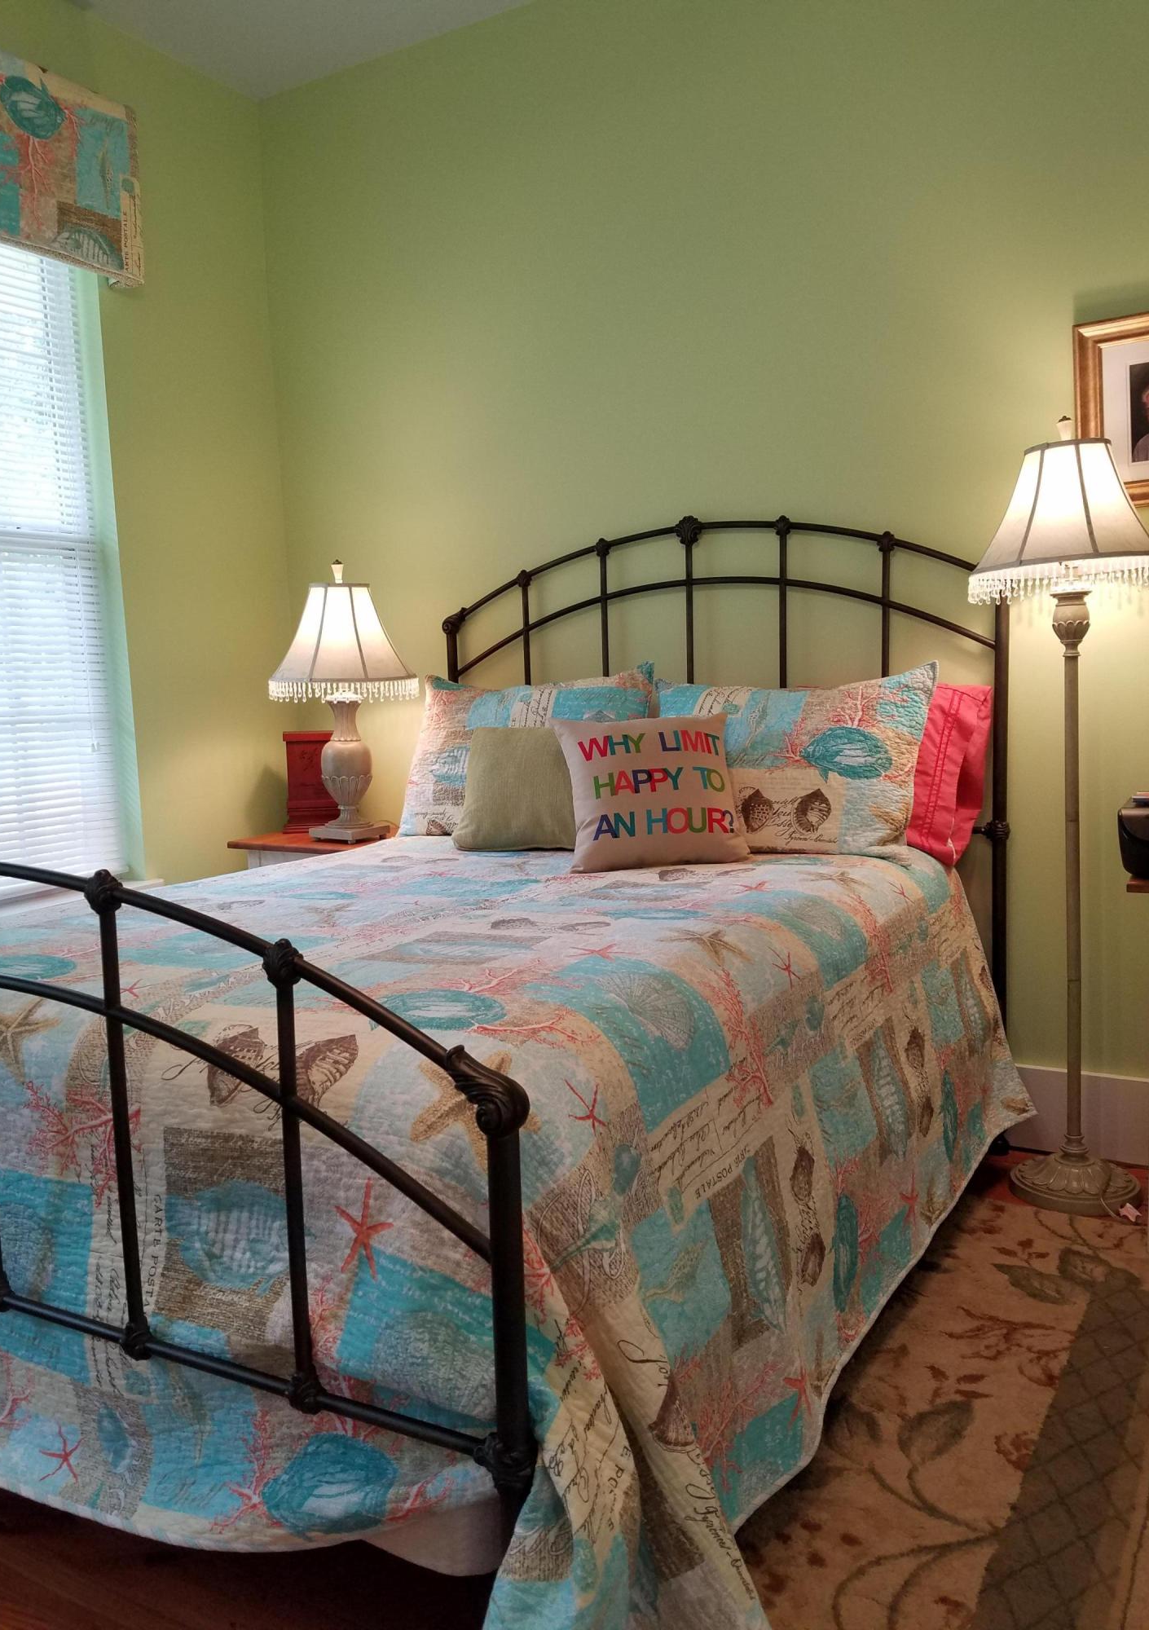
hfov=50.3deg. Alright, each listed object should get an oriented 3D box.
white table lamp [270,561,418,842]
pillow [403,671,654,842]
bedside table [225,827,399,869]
[{"bbox_3d":[-0.637,-0.314,3.390,0.412,0.768,0.412,-2,5,0],"label":"white table lamp"},{"bbox_3d":[-0.142,-0.159,3.180,0.700,0.460,0.180,1,-17,29],"label":"pillow"},{"bbox_3d":[-0.651,0.439,3.557,0.480,0.768,0.480,1,6,29],"label":"bedside table"}]

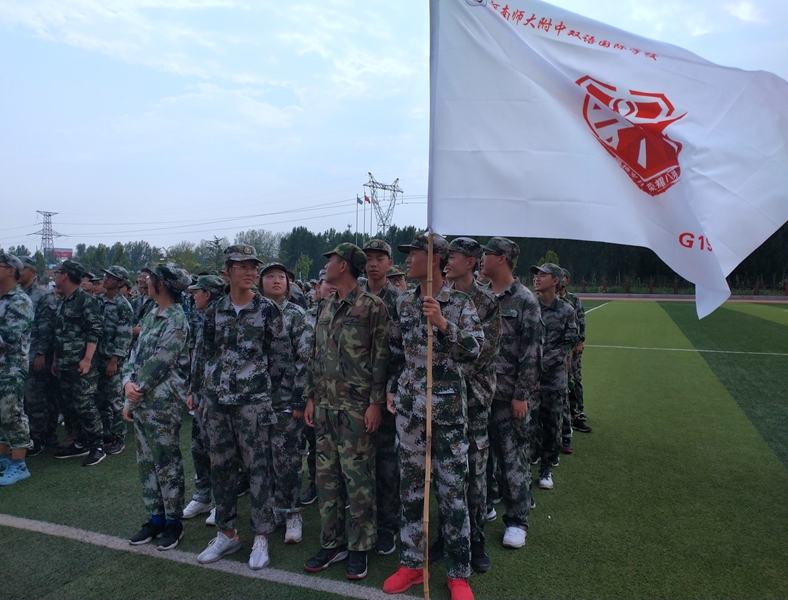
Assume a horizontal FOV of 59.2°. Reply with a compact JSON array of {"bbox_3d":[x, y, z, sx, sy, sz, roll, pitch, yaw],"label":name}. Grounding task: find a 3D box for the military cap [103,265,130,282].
[{"bbox_3d":[-2.531,-0.242,6.325,0.180,0.140,0.250,2,-8,36],"label":"military cap"}]

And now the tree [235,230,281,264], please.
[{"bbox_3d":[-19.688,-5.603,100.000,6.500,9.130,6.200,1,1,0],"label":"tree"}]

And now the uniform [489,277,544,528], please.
[{"bbox_3d":[0.733,0.624,4.180,0.320,1.490,0.460,-1,2,-43],"label":"uniform"}]

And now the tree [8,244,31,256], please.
[{"bbox_3d":[-54.017,-4.585,100.000,3.400,6.700,3.400,1,1,0],"label":"tree"}]

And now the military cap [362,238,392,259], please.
[{"bbox_3d":[-0.093,-0.297,3.920,0.170,0.115,0.240,1,1,14],"label":"military cap"}]

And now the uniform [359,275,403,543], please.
[{"bbox_3d":[-0.121,0.634,4.087,0.480,1.550,0.310,1,1,16],"label":"uniform"}]

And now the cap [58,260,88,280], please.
[{"bbox_3d":[-2.746,-0.255,5.930,0.250,0.145,0.185,5,0,-6],"label":"cap"}]

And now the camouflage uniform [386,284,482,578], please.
[{"bbox_3d":[0.203,0.645,3.400,0.490,1.470,0.380,1,1,8],"label":"camouflage uniform"}]

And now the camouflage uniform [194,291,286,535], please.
[{"bbox_3d":[-0.847,0.628,3.850,0.510,1.360,0.320,1,1,13],"label":"camouflage uniform"}]

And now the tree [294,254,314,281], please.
[{"bbox_3d":[-11.487,-3.318,88.000,2.400,5.300,2.300,1,1,0],"label":"tree"}]

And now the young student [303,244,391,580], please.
[{"bbox_3d":[-0.255,0.594,3.727,0.490,1.740,0.360,1,1,16],"label":"young student"}]

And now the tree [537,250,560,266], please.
[{"bbox_3d":[19.962,-3.367,89.000,2.800,5.980,2.700,1,1,0],"label":"tree"}]

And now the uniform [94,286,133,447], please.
[{"bbox_3d":[-2.559,0.579,6.325,0.460,1.390,0.330,1,2,25],"label":"uniform"}]

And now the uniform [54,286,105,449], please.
[{"bbox_3d":[-2.708,0.583,5.950,0.460,1.400,0.320,1,1,35],"label":"uniform"}]

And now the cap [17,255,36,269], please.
[{"bbox_3d":[-3.298,-0.340,6.204,0.190,0.130,0.250,2,2,41],"label":"cap"}]

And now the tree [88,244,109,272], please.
[{"bbox_3d":[-38.947,-4.202,92.000,2.900,6.330,2.800,1,1,0],"label":"tree"}]

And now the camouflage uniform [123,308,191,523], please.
[{"bbox_3d":[-1.405,0.659,4.101,0.430,1.290,0.340,1,2,34],"label":"camouflage uniform"}]

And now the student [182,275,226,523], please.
[{"bbox_3d":[-1.216,0.610,4.520,0.430,1.560,0.340,1,1,32],"label":"student"}]

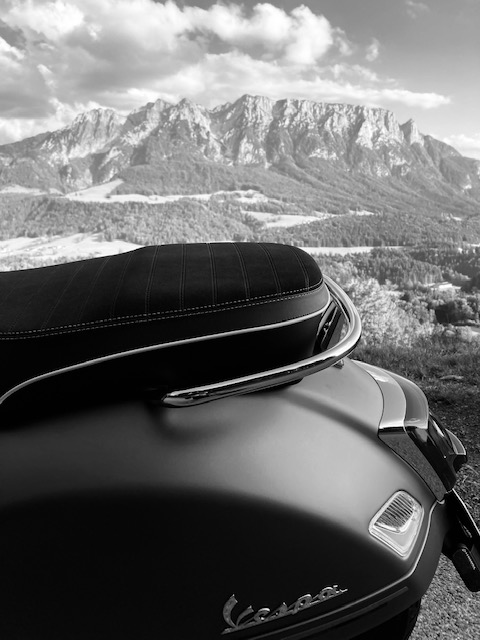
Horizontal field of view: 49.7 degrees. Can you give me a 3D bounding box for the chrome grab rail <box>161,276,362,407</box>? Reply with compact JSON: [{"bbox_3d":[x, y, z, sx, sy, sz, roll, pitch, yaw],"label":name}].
[{"bbox_3d":[0.027,-0.004,0.712,0.262,0.065,0.305,-2,30,-7],"label":"chrome grab rail"}]

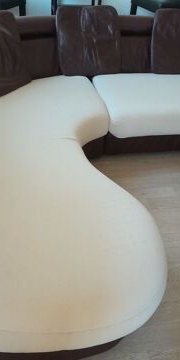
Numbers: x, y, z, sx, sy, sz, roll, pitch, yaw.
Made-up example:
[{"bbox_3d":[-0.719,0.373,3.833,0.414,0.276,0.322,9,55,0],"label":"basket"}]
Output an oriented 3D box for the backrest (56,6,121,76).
[{"bbox_3d":[-0.015,-1.154,3.016,0.536,0.529,0.142,-7,26,-18],"label":"backrest"}]

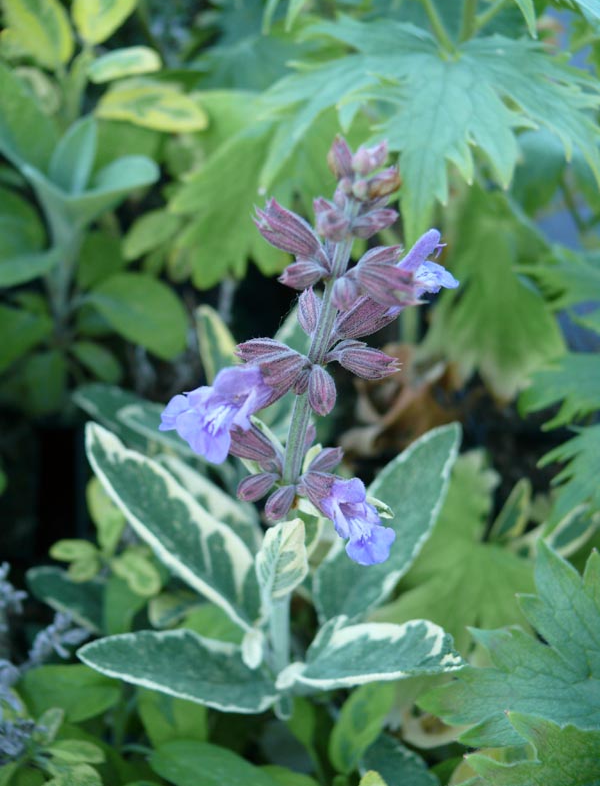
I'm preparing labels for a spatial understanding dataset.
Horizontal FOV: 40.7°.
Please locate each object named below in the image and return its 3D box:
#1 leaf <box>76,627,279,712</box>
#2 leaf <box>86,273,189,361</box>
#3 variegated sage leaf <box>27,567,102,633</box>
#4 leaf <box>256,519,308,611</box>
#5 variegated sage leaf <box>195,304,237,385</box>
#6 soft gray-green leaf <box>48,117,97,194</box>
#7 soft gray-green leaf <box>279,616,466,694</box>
[{"bbox_3d":[-0.039,0.089,0.259,0.063,0.010,0.023,11,43,-6],"label":"leaf"},{"bbox_3d":[-0.084,-0.040,0.420,0.061,0.012,0.031,36,58,9],"label":"leaf"},{"bbox_3d":[-0.090,0.083,0.323,0.040,0.010,0.021,28,55,-7],"label":"variegated sage leaf"},{"bbox_3d":[-0.005,0.052,0.245,0.015,0.032,0.010,14,18,7],"label":"leaf"},{"bbox_3d":[-0.033,-0.017,0.333,0.017,0.040,0.010,-18,8,-20],"label":"variegated sage leaf"},{"bbox_3d":[-0.114,-0.119,0.407,0.023,0.037,0.012,3,8,-11],"label":"soft gray-green leaf"},{"bbox_3d":[0.022,0.085,0.260,0.060,0.013,0.023,-7,44,4],"label":"soft gray-green leaf"}]

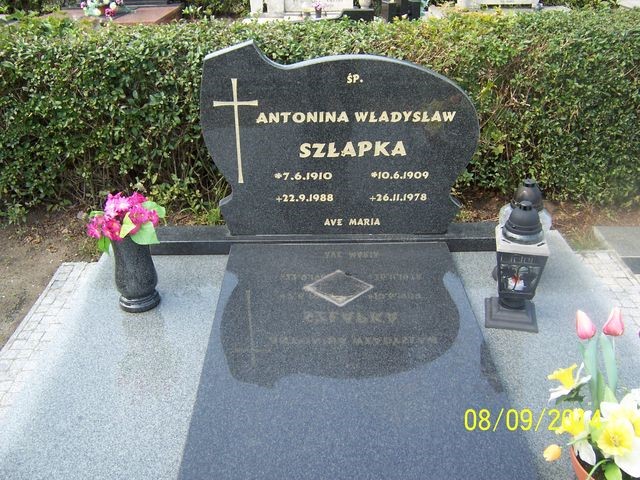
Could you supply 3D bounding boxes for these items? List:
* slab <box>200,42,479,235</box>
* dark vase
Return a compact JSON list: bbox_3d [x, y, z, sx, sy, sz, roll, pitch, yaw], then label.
[{"bbox_3d":[0.071,-0.340,2.131,0.942,0.685,0.075,-1,27,0],"label":"slab"},{"bbox_3d":[-0.577,0.097,1.901,0.134,0.243,0.134,-1,27,0],"label":"dark vase"}]

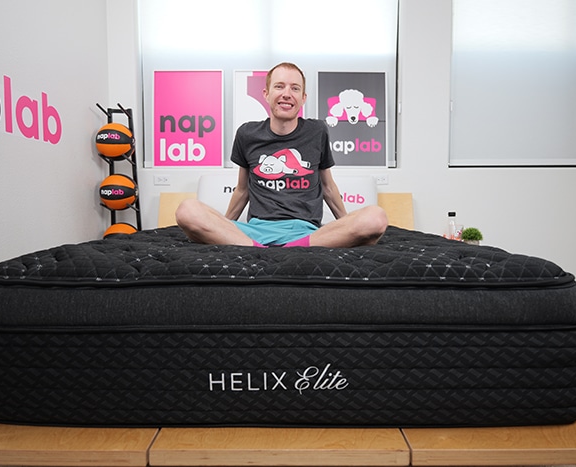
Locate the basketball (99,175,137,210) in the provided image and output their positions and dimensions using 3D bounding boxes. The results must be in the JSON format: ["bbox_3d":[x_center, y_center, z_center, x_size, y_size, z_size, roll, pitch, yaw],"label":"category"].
[{"bbox_3d":[-1.127,-0.273,3.110,0.240,0.240,0.240,0,4,0],"label":"basketball"}]

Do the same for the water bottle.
[{"bbox_3d":[1.125,-0.037,3.190,0.060,0.220,0.060,0,4,0],"label":"water bottle"}]

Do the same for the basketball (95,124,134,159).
[{"bbox_3d":[-1.153,-0.615,3.120,0.240,0.240,0.240,0,4,0],"label":"basketball"}]

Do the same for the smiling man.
[{"bbox_3d":[-0.030,-0.335,1.960,0.850,0.820,0.720,0,4,0],"label":"smiling man"}]

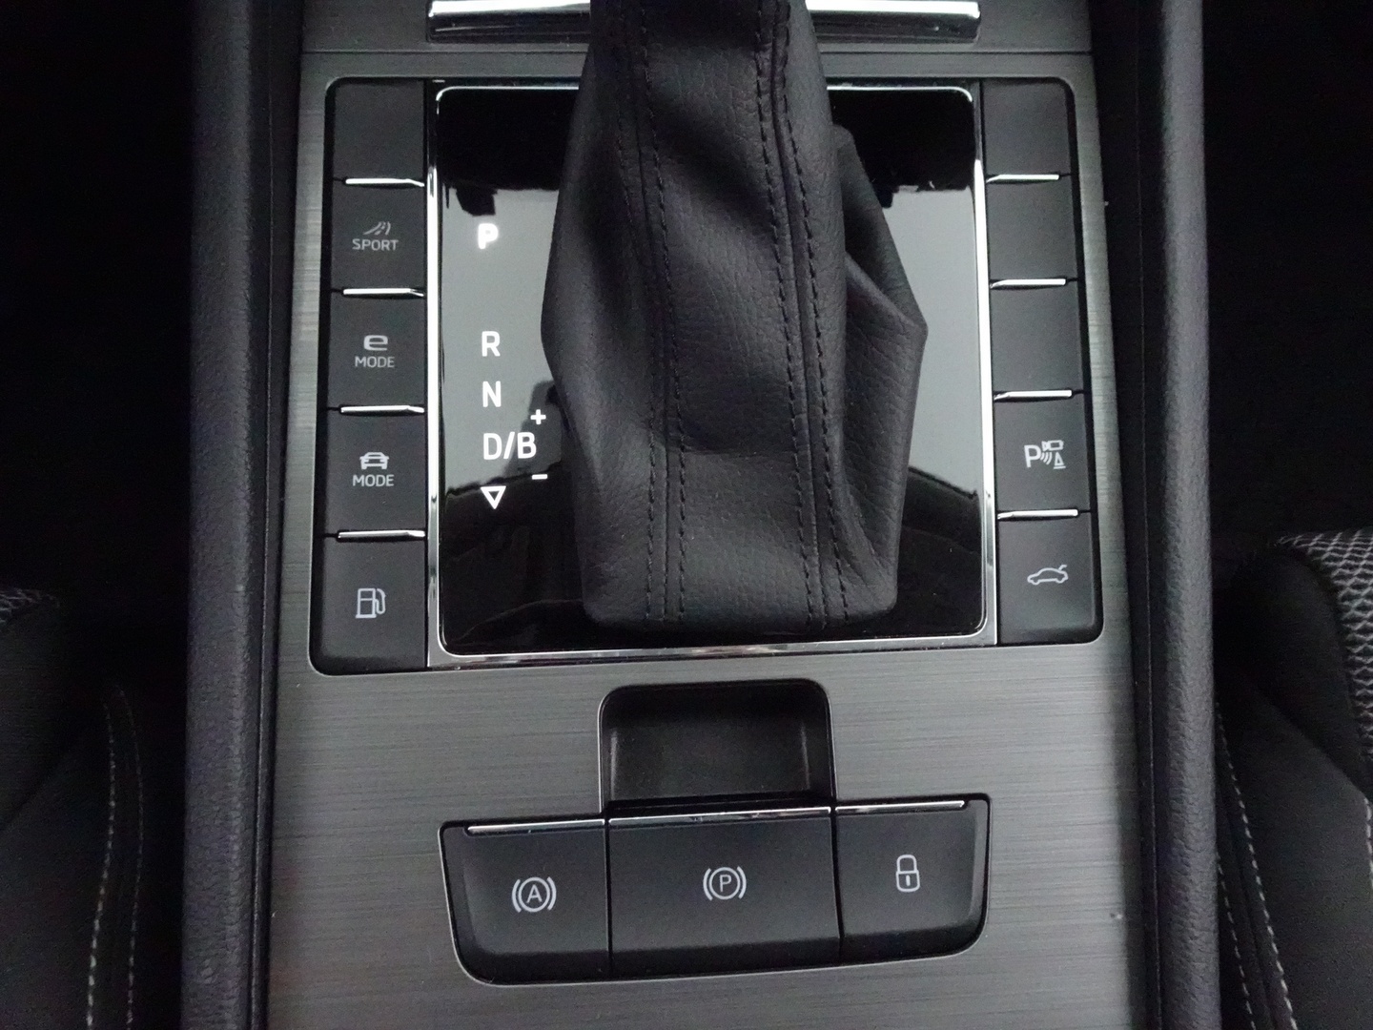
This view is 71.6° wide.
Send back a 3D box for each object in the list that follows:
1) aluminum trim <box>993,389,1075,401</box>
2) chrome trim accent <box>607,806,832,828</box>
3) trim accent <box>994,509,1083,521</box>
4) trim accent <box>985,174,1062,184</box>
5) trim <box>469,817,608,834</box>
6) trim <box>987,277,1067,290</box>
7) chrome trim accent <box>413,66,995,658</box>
[{"bbox_3d":[0.069,-0.024,0.191,0.016,0.002,0.002,-2,77,-3],"label":"aluminum trim"},{"bbox_3d":[0.006,0.053,0.169,0.040,0.002,0.002,-2,77,-3],"label":"chrome trim accent"},{"bbox_3d":[0.068,0.000,0.185,0.016,0.002,0.002,-2,77,-3],"label":"trim accent"},{"bbox_3d":[0.071,-0.071,0.202,0.016,0.002,0.002,-2,77,-3],"label":"trim accent"},{"bbox_3d":[-0.026,0.054,0.167,0.024,0.002,0.002,-2,77,-3],"label":"trim"},{"bbox_3d":[0.070,-0.047,0.196,0.016,0.002,0.002,-2,77,-3],"label":"trim"},{"bbox_3d":[0.005,-0.033,0.192,0.115,0.007,0.122,-2,77,-3],"label":"chrome trim accent"}]

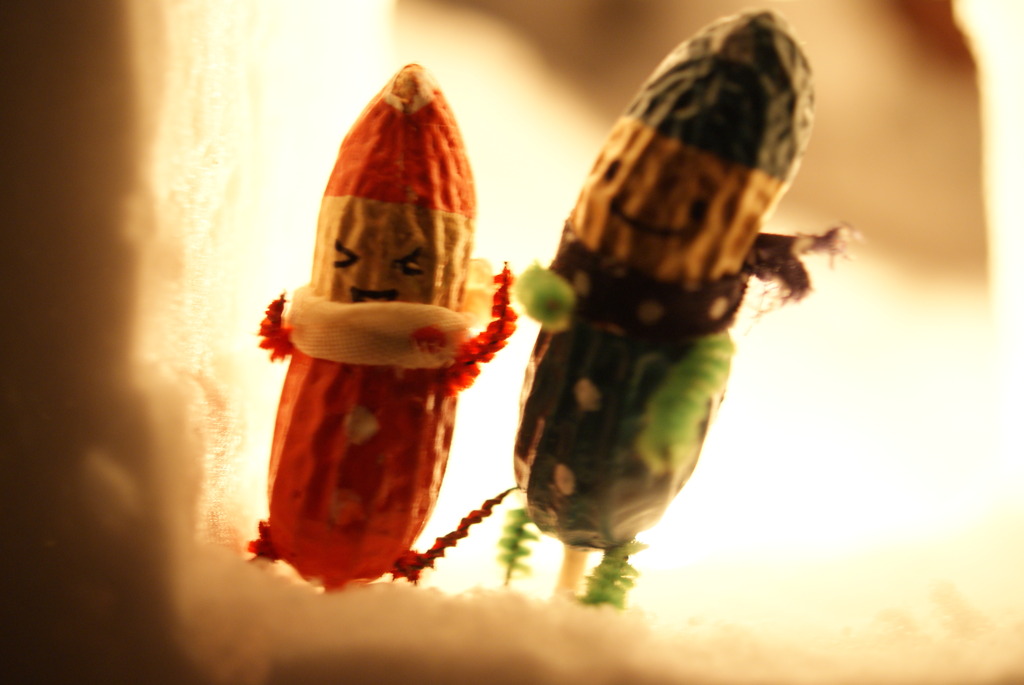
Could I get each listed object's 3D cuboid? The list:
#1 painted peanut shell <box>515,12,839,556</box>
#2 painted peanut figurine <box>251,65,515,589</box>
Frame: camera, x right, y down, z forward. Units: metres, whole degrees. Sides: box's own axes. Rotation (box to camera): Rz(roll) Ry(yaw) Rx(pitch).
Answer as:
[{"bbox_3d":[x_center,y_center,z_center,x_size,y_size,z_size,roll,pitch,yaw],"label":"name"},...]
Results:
[{"bbox_3d":[0.015,-0.006,0.122,0.026,0.055,0.021,23,12,18],"label":"painted peanut shell"},{"bbox_3d":[-0.013,-0.001,0.125,0.025,0.051,0.018,9,2,5],"label":"painted peanut figurine"}]

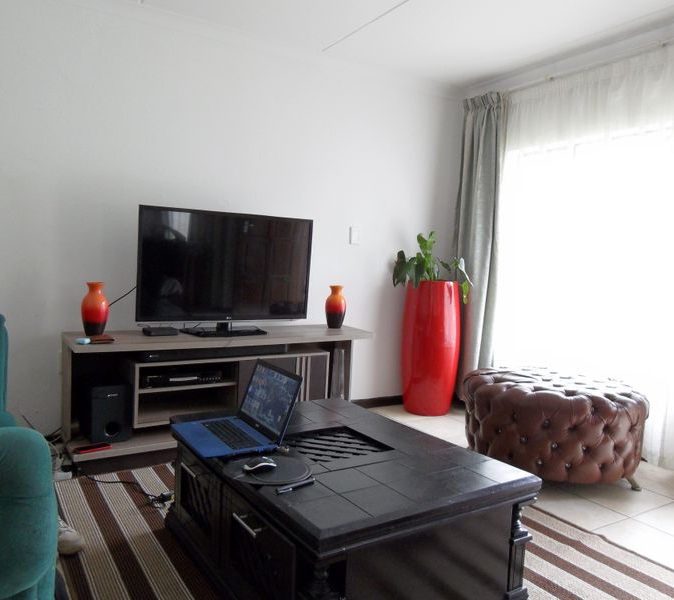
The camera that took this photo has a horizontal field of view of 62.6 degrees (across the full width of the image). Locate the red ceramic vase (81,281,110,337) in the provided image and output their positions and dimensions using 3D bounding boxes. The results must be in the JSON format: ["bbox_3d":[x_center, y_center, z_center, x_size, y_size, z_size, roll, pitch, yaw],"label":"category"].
[{"bbox_3d":[-1.296,0.047,2.978,0.150,0.292,0.150,1,4,-32],"label":"red ceramic vase"}]

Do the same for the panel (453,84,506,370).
[{"bbox_3d":[1.062,-0.371,4.295,0.121,2.373,0.383,1,4,-32],"label":"panel"}]

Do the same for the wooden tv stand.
[{"bbox_3d":[-0.626,0.515,3.272,1.777,0.632,0.535,0,4,-34],"label":"wooden tv stand"}]

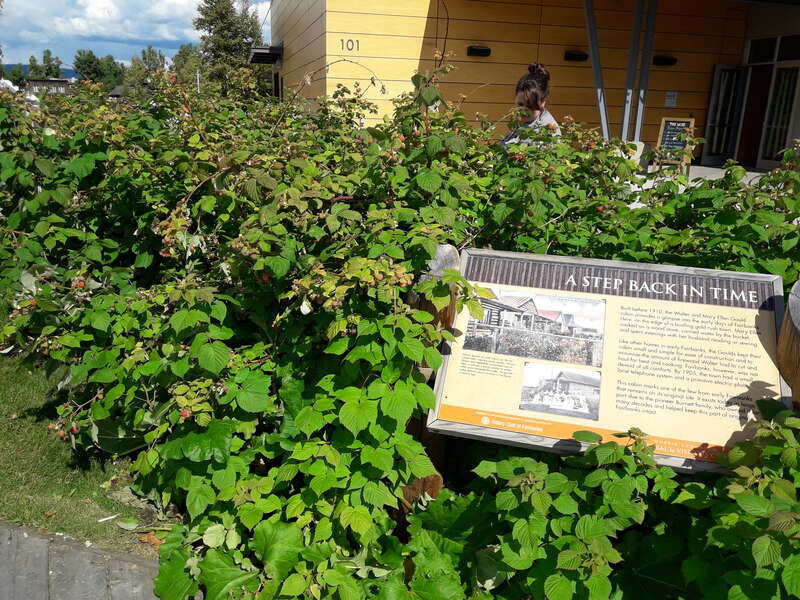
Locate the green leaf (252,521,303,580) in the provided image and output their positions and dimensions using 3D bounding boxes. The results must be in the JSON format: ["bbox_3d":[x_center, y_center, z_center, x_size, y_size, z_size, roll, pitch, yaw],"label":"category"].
[{"bbox_3d":[-0.383,0.786,2.030,0.158,0.050,0.185,-2,61,-11],"label":"green leaf"}]

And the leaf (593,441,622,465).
[{"bbox_3d":[0.532,0.391,1.650,0.071,0.020,0.063,7,57,19],"label":"leaf"}]

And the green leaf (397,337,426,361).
[{"bbox_3d":[0.031,0.145,1.900,0.085,0.018,0.066,37,67,19],"label":"green leaf"}]

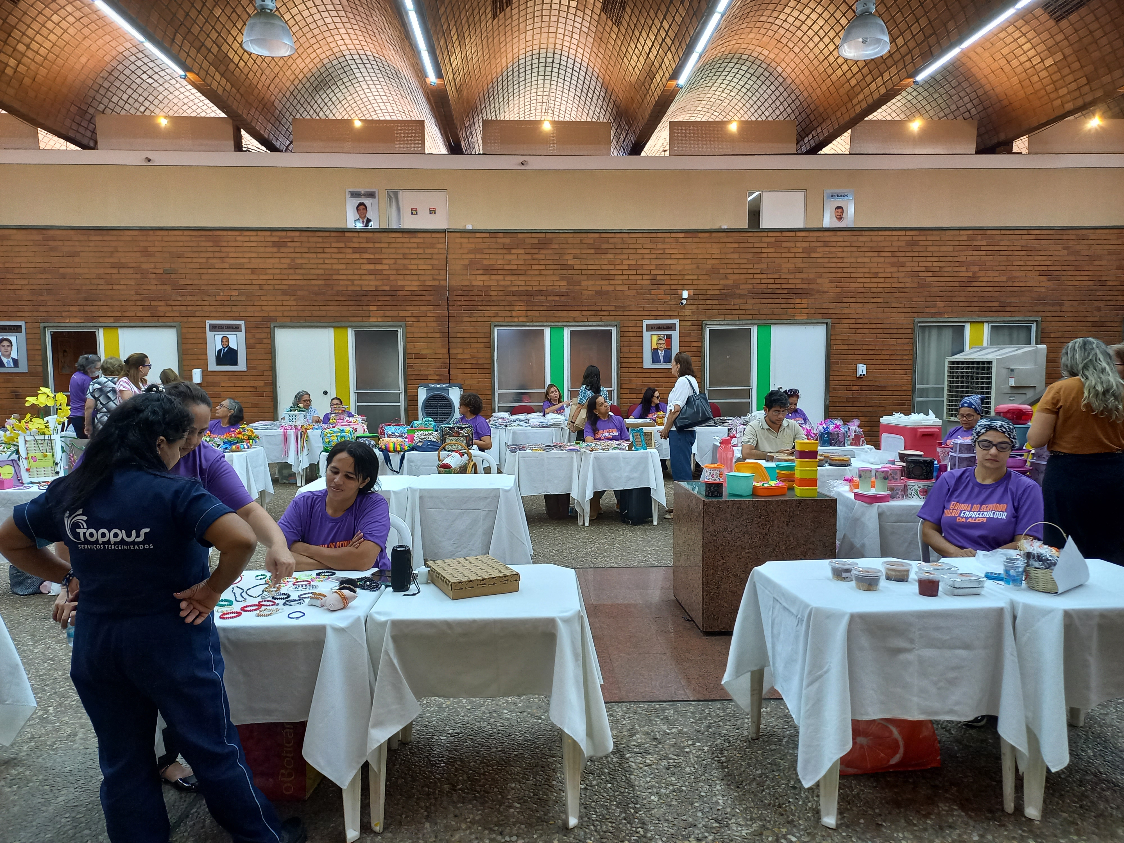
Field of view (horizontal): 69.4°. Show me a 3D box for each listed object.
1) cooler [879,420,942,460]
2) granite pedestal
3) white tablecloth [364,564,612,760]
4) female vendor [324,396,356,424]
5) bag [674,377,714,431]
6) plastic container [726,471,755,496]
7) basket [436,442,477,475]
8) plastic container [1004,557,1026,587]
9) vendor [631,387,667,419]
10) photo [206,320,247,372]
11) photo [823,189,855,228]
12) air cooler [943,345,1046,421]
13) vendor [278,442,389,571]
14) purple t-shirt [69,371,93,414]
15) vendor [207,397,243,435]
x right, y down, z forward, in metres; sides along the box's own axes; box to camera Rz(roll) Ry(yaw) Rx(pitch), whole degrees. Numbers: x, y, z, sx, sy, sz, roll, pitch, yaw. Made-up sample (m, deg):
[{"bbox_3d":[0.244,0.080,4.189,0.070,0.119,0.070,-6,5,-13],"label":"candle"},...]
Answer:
[{"bbox_3d":[2.833,0.167,6.605,0.272,0.346,0.401,-1,4,-14],"label":"cooler"},{"bbox_3d":[1.157,0.808,5.012,0.770,0.780,0.725,-1,4,-5],"label":"granite pedestal"},{"bbox_3d":[-0.255,0.846,2.930,0.810,0.495,0.820,-1,5,-1],"label":"white tablecloth"},{"bbox_3d":[-3.067,0.204,11.267,0.480,1.130,0.750,-1,4,-8],"label":"female vendor"},{"bbox_3d":[1.291,-0.168,7.955,0.370,0.460,0.170,-11,5,-2],"label":"bag"},{"bbox_3d":[1.038,0.361,4.715,0.130,0.120,0.120,3,6,35],"label":"plastic container"},{"bbox_3d":[-0.840,0.384,6.400,0.320,0.440,0.290,-1,5,-6],"label":"basket"},{"bbox_3d":[1.692,0.560,3.034,0.082,0.108,0.082,-1,4,-3],"label":"plastic container"},{"bbox_3d":[1.221,0.129,11.286,0.520,1.217,0.750,-2,5,-26],"label":"vendor"},{"bbox_3d":[-5.250,-1.183,12.703,0.588,0.792,0.030,-1,4,-3],"label":"photo"},{"bbox_3d":[4.875,-3.707,14.287,0.550,0.740,0.040,-1,4,-3],"label":"photo"},{"bbox_3d":[5.883,-0.157,11.081,0.860,1.751,0.920,-2,4,-20],"label":"air cooler"},{"bbox_3d":[-0.965,0.691,3.454,0.500,1.220,0.720,0,4,1],"label":"vendor"},{"bbox_3d":[-6.290,-0.364,10.700,0.290,0.620,0.460,-3,5,-30],"label":"purple t-shirt"},{"bbox_3d":[-3.744,0.353,8.841,0.500,1.220,0.720,2,4,30],"label":"vendor"}]

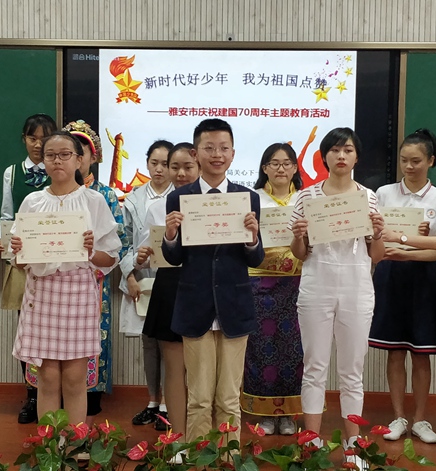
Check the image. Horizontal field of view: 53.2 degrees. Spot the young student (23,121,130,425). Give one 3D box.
[{"bbox_3d":[-0.741,0.204,2.280,0.500,1.613,0.360,1,1,6],"label":"young student"}]

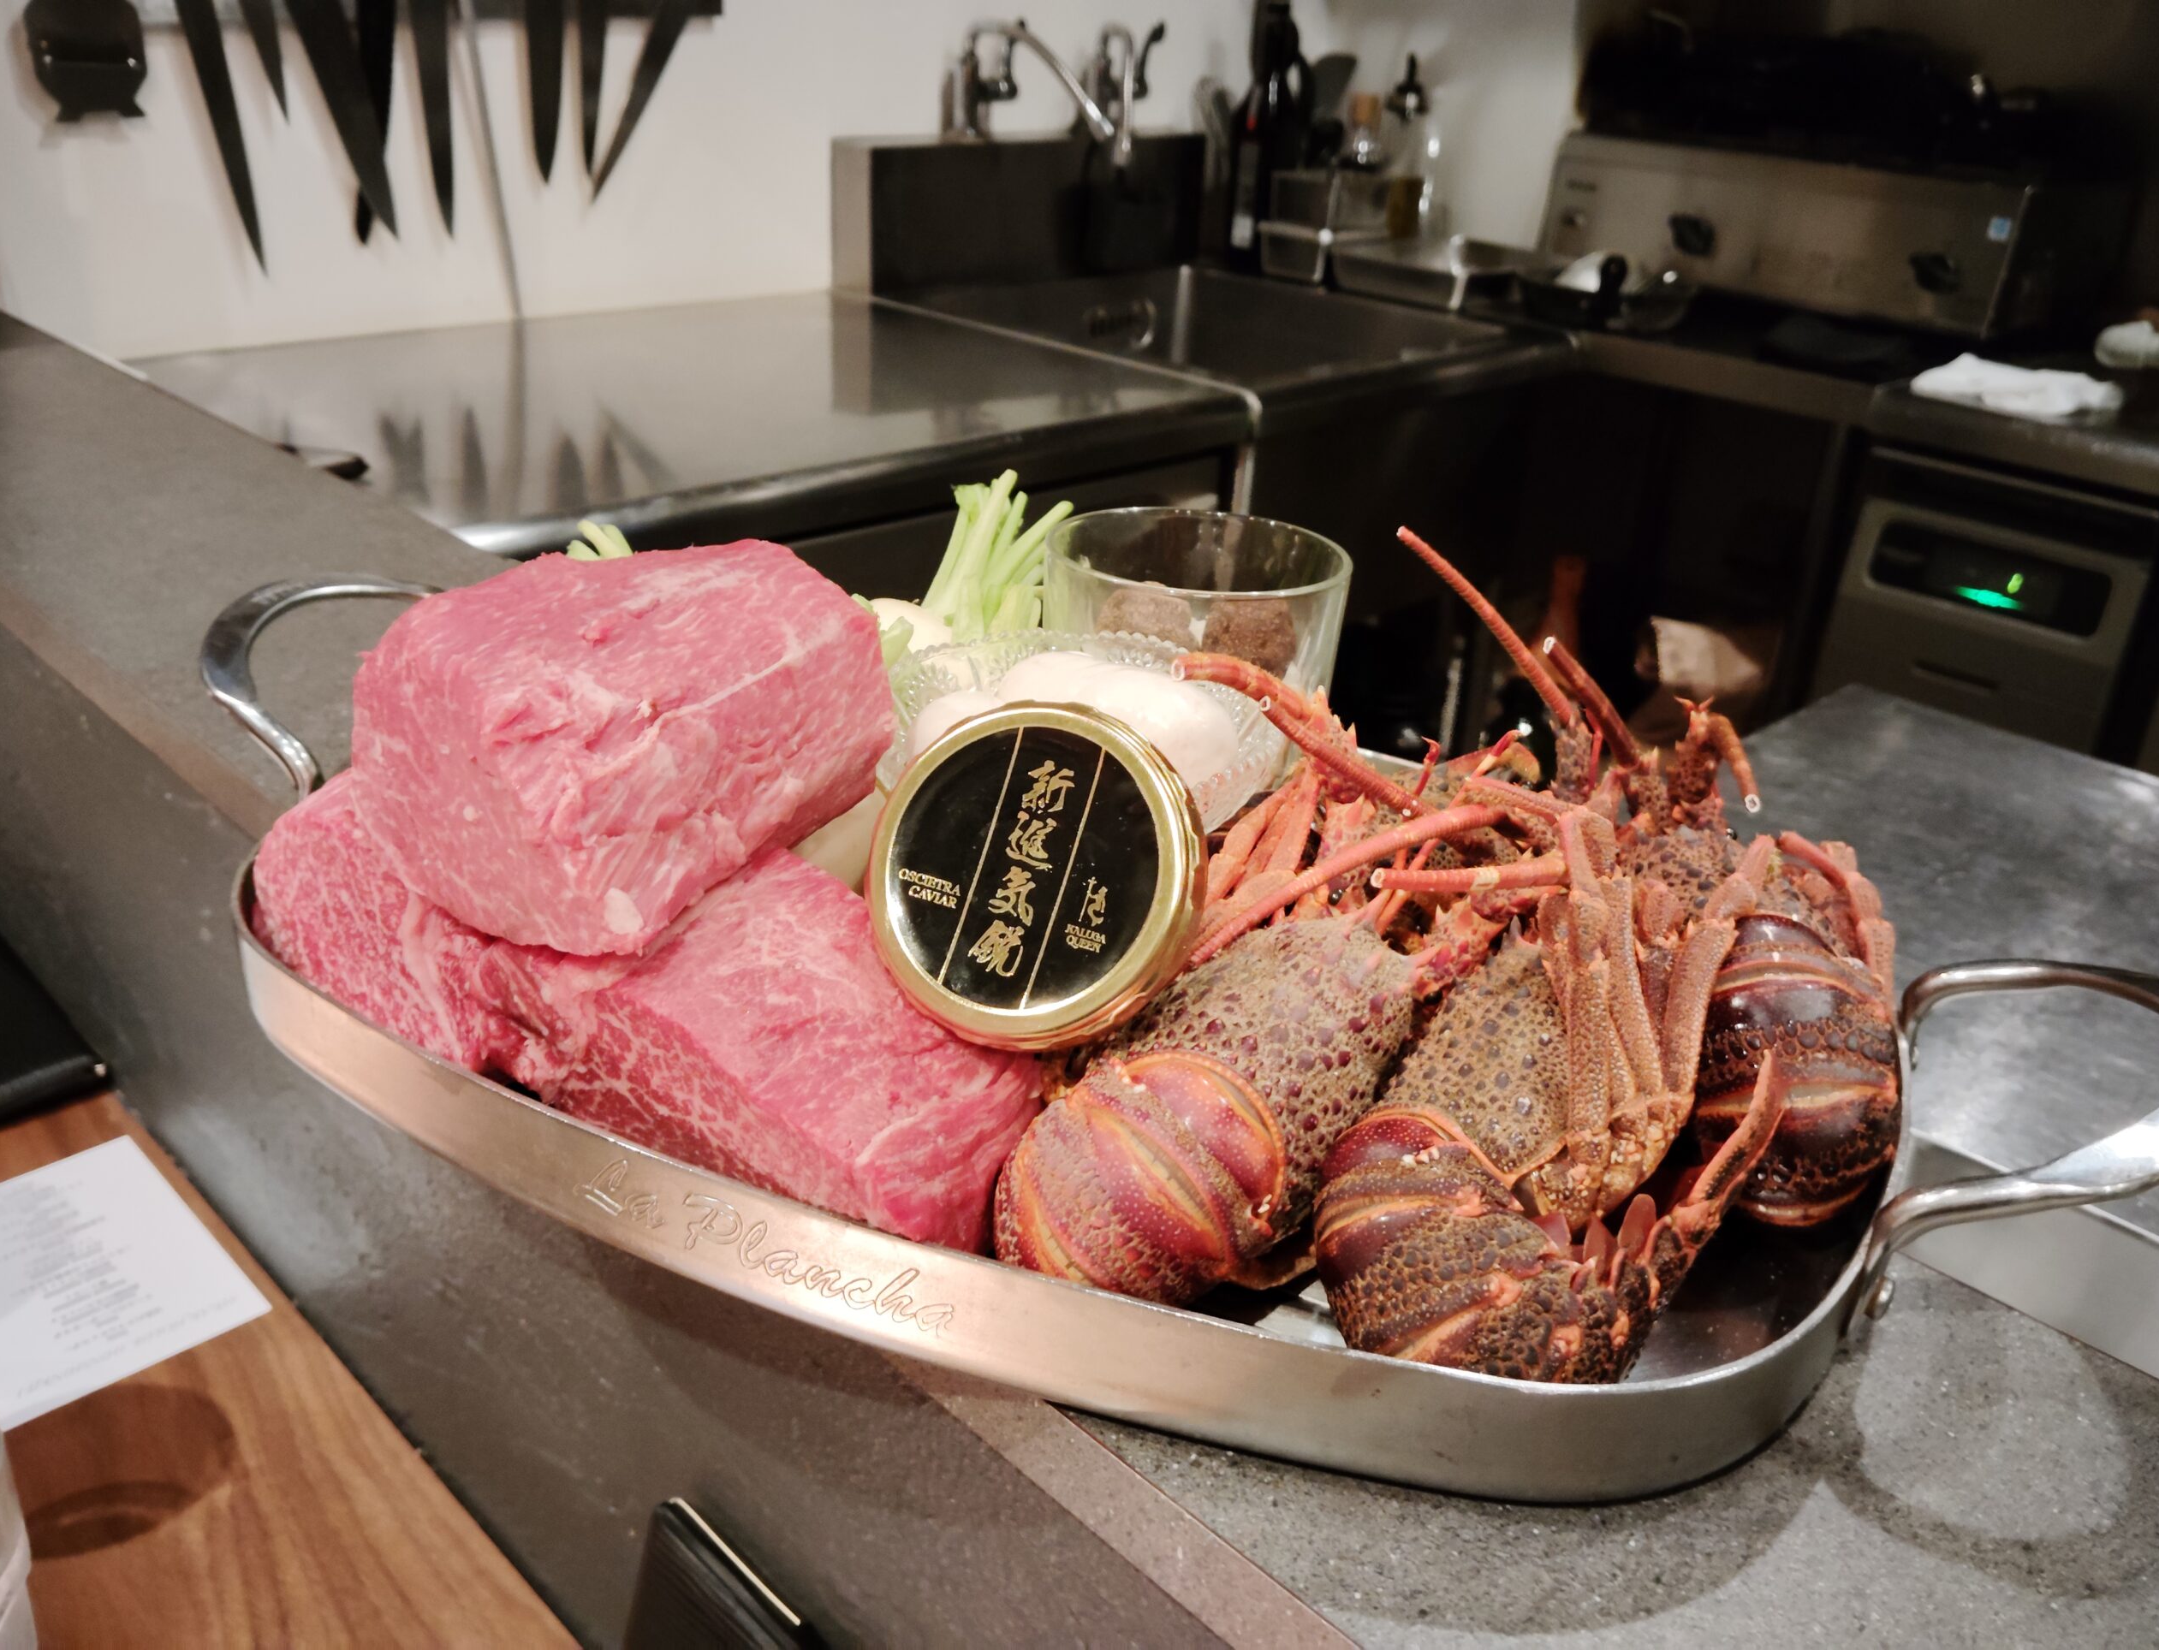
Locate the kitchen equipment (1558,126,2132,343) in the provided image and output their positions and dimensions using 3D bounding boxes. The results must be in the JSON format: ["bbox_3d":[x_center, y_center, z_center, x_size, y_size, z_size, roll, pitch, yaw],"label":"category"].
[{"bbox_3d":[1.027,-0.816,2.429,0.612,0.190,0.400,26,34,38],"label":"kitchen equipment"}]

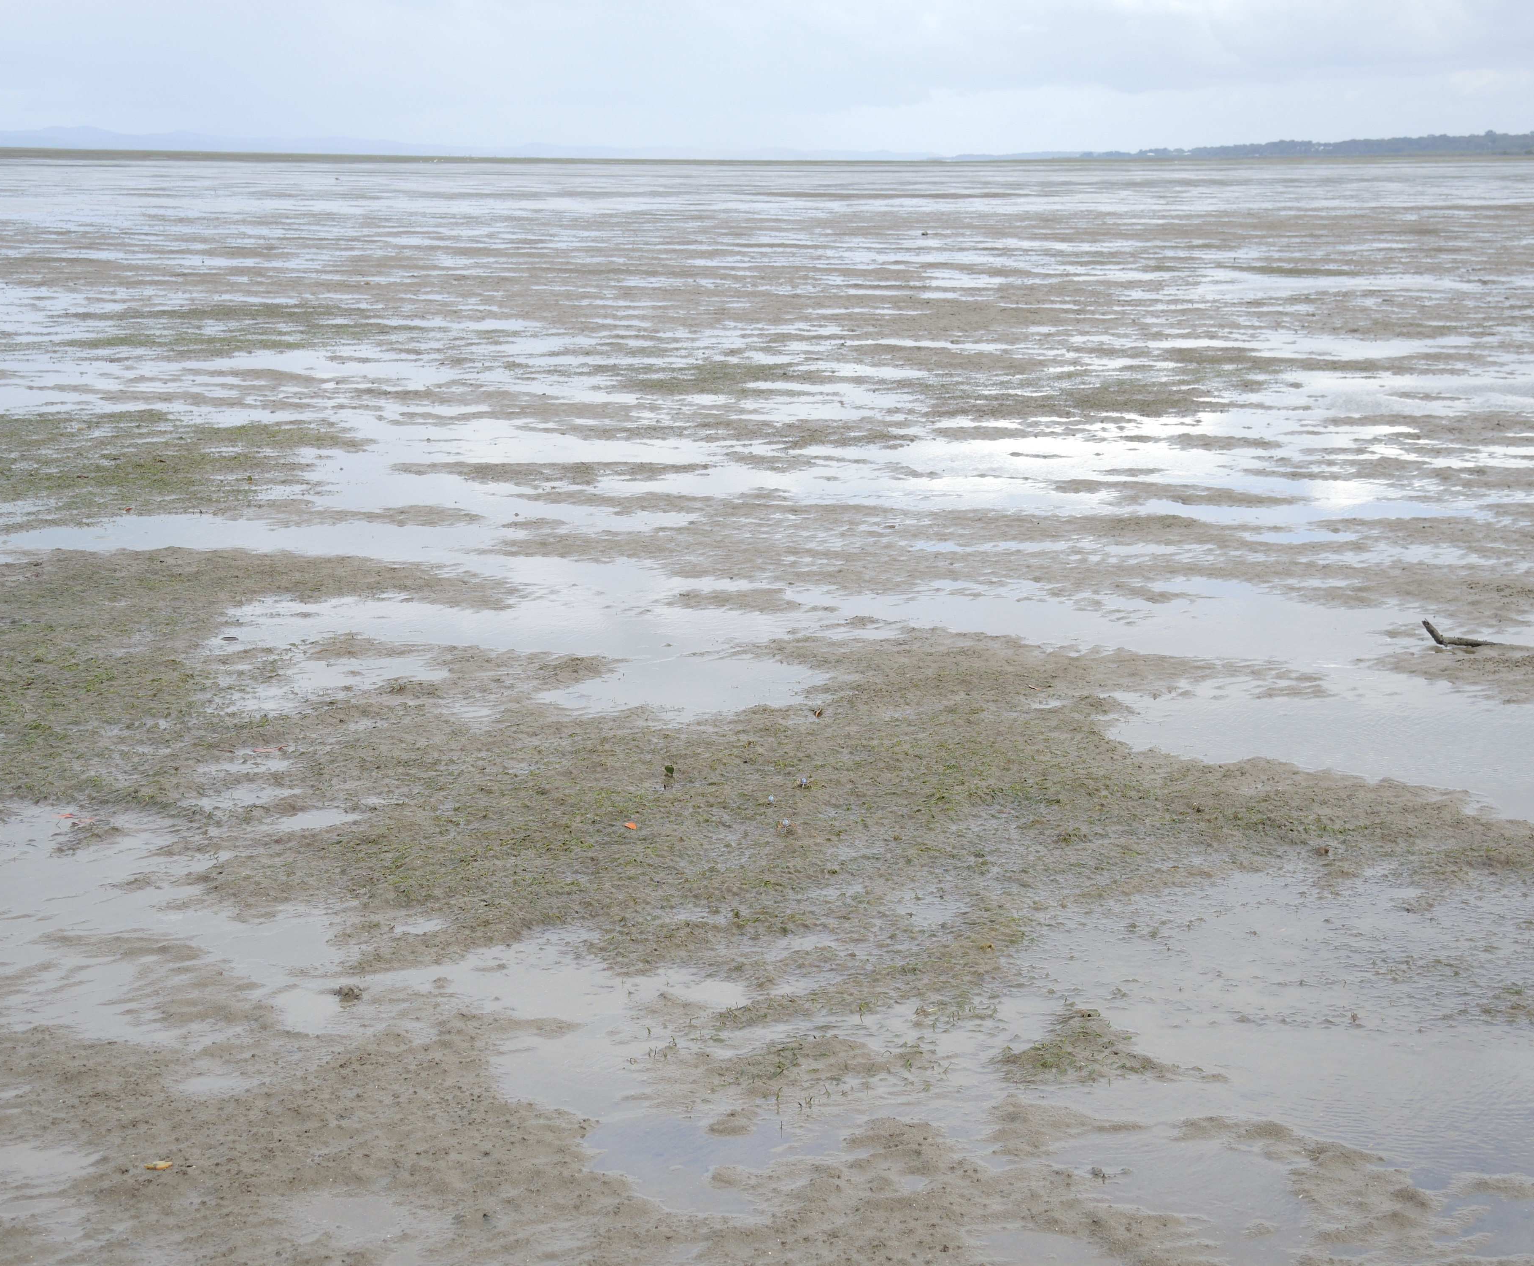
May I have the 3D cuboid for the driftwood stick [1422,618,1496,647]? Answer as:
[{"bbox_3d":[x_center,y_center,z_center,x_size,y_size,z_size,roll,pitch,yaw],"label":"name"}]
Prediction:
[{"bbox_3d":[2.248,0.002,9.200,0.240,0.095,0.070,0,10,0],"label":"driftwood stick"}]

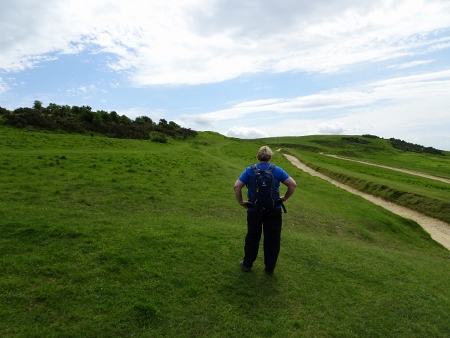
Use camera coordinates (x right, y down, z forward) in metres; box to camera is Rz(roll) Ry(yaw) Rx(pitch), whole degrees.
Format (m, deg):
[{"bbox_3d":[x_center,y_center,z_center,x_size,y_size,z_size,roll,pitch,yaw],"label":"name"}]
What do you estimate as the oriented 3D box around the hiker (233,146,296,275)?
[{"bbox_3d":[0.535,0.555,4.150,0.820,1.710,0.520,1,2,5],"label":"hiker"}]

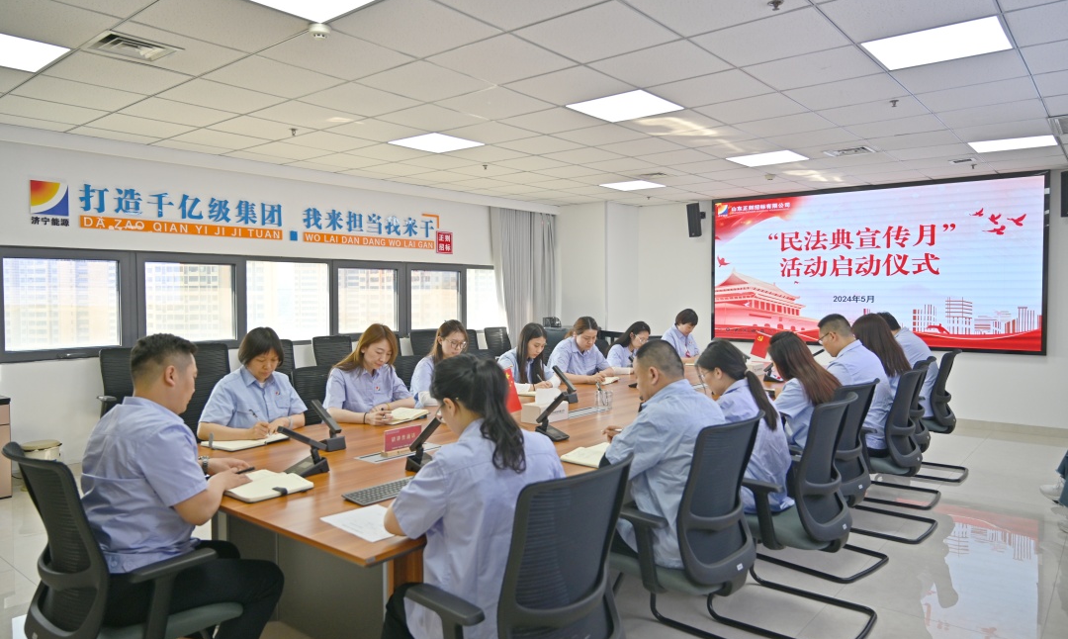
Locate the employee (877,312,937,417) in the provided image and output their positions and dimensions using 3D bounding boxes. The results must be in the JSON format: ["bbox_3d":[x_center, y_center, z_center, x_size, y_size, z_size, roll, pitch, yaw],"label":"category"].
[{"bbox_3d":[2.969,0.583,5.945,0.750,1.290,0.520,2,3,40],"label":"employee"}]

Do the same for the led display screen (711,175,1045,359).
[{"bbox_3d":[3.742,-0.601,8.225,3.580,1.810,0.100,2,3,40],"label":"led display screen"}]

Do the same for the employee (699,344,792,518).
[{"bbox_3d":[0.900,0.702,3.350,0.700,1.225,0.480,2,3,40],"label":"employee"}]

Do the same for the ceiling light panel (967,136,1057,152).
[{"bbox_3d":[3.924,-1.452,5.830,0.600,0.040,0.600,2,3,40],"label":"ceiling light panel"}]

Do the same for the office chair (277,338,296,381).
[{"bbox_3d":[-2.307,0.703,6.535,0.620,0.990,0.600,2,3,40],"label":"office chair"}]

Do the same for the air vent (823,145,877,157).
[{"bbox_3d":[2.742,-1.460,6.175,0.380,0.040,0.320,2,3,40],"label":"air vent"}]

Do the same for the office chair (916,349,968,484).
[{"bbox_3d":[3.161,0.744,5.791,0.620,0.980,0.610,2,3,40],"label":"office chair"}]

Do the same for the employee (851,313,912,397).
[{"bbox_3d":[2.406,0.599,5.178,0.700,1.290,0.480,2,3,40],"label":"employee"}]

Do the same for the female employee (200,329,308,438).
[{"bbox_3d":[-1.510,0.683,3.804,0.820,1.260,0.600,2,3,40],"label":"female employee"}]

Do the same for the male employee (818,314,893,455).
[{"bbox_3d":[1.946,0.621,4.637,0.750,1.310,0.520,2,3,40],"label":"male employee"}]

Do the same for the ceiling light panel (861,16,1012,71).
[{"bbox_3d":[1.982,-1.349,3.484,0.590,0.040,0.590,2,3,40],"label":"ceiling light panel"}]

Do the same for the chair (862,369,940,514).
[{"bbox_3d":[2.150,0.793,4.479,0.620,0.980,0.600,2,3,40],"label":"chair"}]

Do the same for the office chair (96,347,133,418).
[{"bbox_3d":[-3.221,0.741,5.856,0.620,0.980,0.610,2,3,40],"label":"office chair"}]

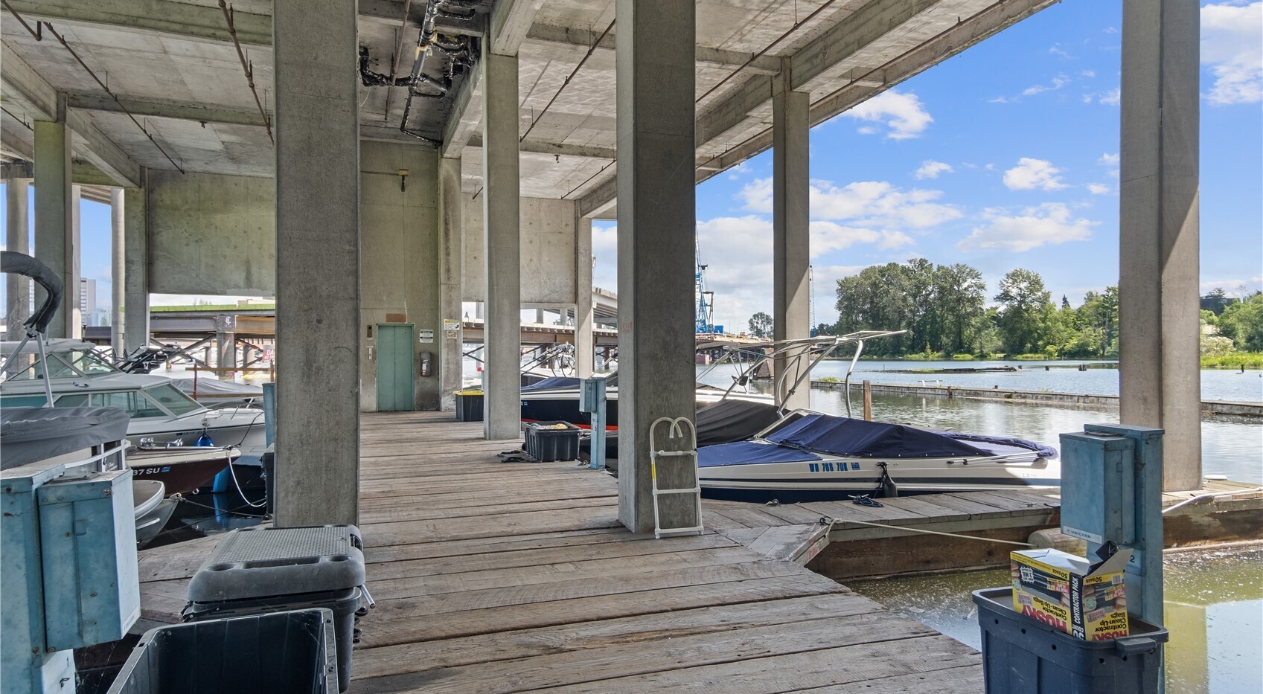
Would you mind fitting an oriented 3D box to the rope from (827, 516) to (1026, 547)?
[{"bbox_3d":[2.319,1.455,6.247,1.818,0.310,0.077,0,-1,-9],"label":"rope"}]

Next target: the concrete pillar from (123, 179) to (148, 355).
[{"bbox_3d":[-14.485,-1.367,23.640,0.497,6.521,0.419,0,-1,-19],"label":"concrete pillar"}]

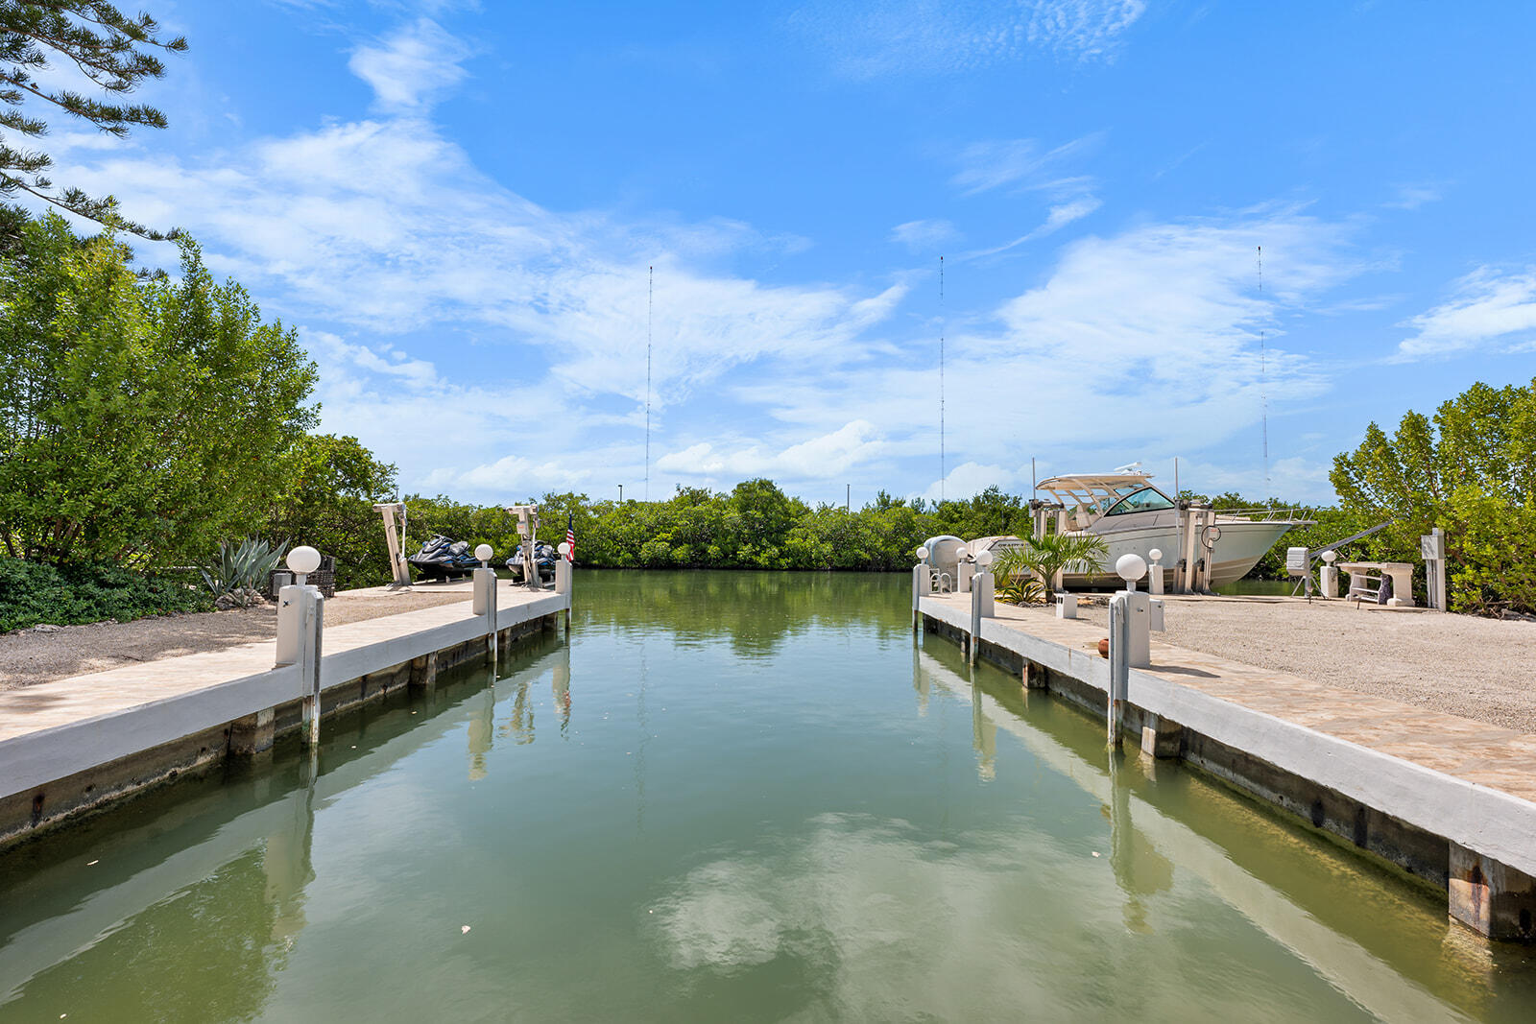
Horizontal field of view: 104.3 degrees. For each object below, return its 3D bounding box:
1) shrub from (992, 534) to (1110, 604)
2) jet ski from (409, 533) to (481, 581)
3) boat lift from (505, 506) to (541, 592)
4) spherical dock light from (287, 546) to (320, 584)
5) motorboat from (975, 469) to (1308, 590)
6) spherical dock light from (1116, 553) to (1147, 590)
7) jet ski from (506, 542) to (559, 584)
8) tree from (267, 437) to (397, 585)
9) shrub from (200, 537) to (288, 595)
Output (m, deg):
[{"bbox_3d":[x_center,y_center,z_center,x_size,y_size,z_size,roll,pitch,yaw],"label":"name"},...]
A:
[{"bbox_3d":[5.890,1.192,12.500,2.100,1.400,2.100,0,-3,0],"label":"shrub"},{"bbox_3d":[-8.835,1.259,16.500,1.200,1.150,3.450,0,-3,5],"label":"jet ski"},{"bbox_3d":[-6.388,0.930,15.700,0.850,2.200,0.600,0,-3,0],"label":"boat lift"},{"bbox_3d":[-4.582,0.533,5.900,0.272,0.380,0.272,0,-3,0],"label":"spherical dock light"},{"bbox_3d":[9.940,0.393,16.300,8.600,3.250,3.100,0,-3,7],"label":"motorboat"},{"bbox_3d":[3.653,0.602,6.000,0.272,0.370,0.272,0,-3,0],"label":"spherical dock light"},{"bbox_3d":[-6.931,1.466,17.600,1.200,1.150,3.450,0,-3,7],"label":"jet ski"},{"bbox_3d":[-12.540,-0.084,16.800,3.900,4.300,3.700,0,-3,0],"label":"tree"},{"bbox_3d":[-10.109,1.050,11.500,1.350,1.100,1.350,0,-3,0],"label":"shrub"}]

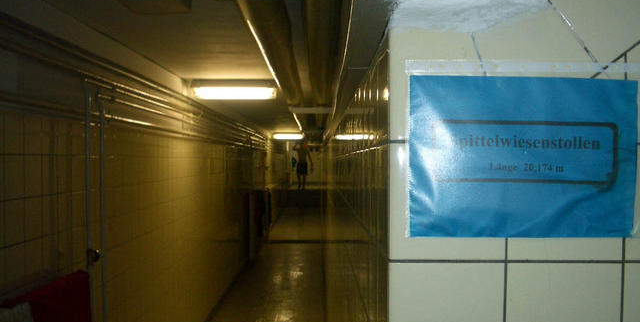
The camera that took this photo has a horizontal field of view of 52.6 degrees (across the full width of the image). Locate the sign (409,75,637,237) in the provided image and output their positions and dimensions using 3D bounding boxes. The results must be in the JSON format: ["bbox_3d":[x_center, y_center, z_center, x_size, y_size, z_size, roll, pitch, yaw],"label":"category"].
[{"bbox_3d":[0.265,-0.004,0.843,0.295,0.209,0.010,0,0,0],"label":"sign"}]

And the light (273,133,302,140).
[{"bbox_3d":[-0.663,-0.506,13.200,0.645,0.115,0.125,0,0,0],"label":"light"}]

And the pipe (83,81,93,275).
[{"bbox_3d":[-1.004,0.069,2.800,0.030,0.840,0.030,0,0,0],"label":"pipe"}]

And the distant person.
[{"bbox_3d":[-0.584,0.150,21.600,0.620,1.720,0.360,0,0,0],"label":"distant person"}]

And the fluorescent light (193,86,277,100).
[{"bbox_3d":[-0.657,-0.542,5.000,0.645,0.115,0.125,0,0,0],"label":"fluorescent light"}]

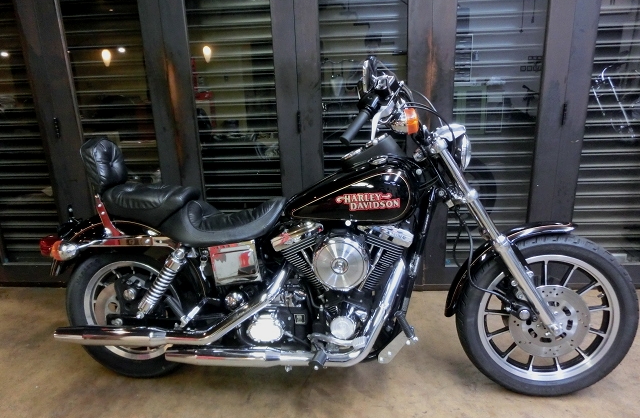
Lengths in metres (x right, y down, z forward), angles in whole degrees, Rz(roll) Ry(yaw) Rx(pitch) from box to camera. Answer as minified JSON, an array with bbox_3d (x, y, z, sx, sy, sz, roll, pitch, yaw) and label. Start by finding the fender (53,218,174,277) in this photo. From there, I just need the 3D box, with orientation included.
[{"bbox_3d":[-0.840,0.170,1.889,0.630,0.300,0.210,0,9,6],"label":"fender"}]

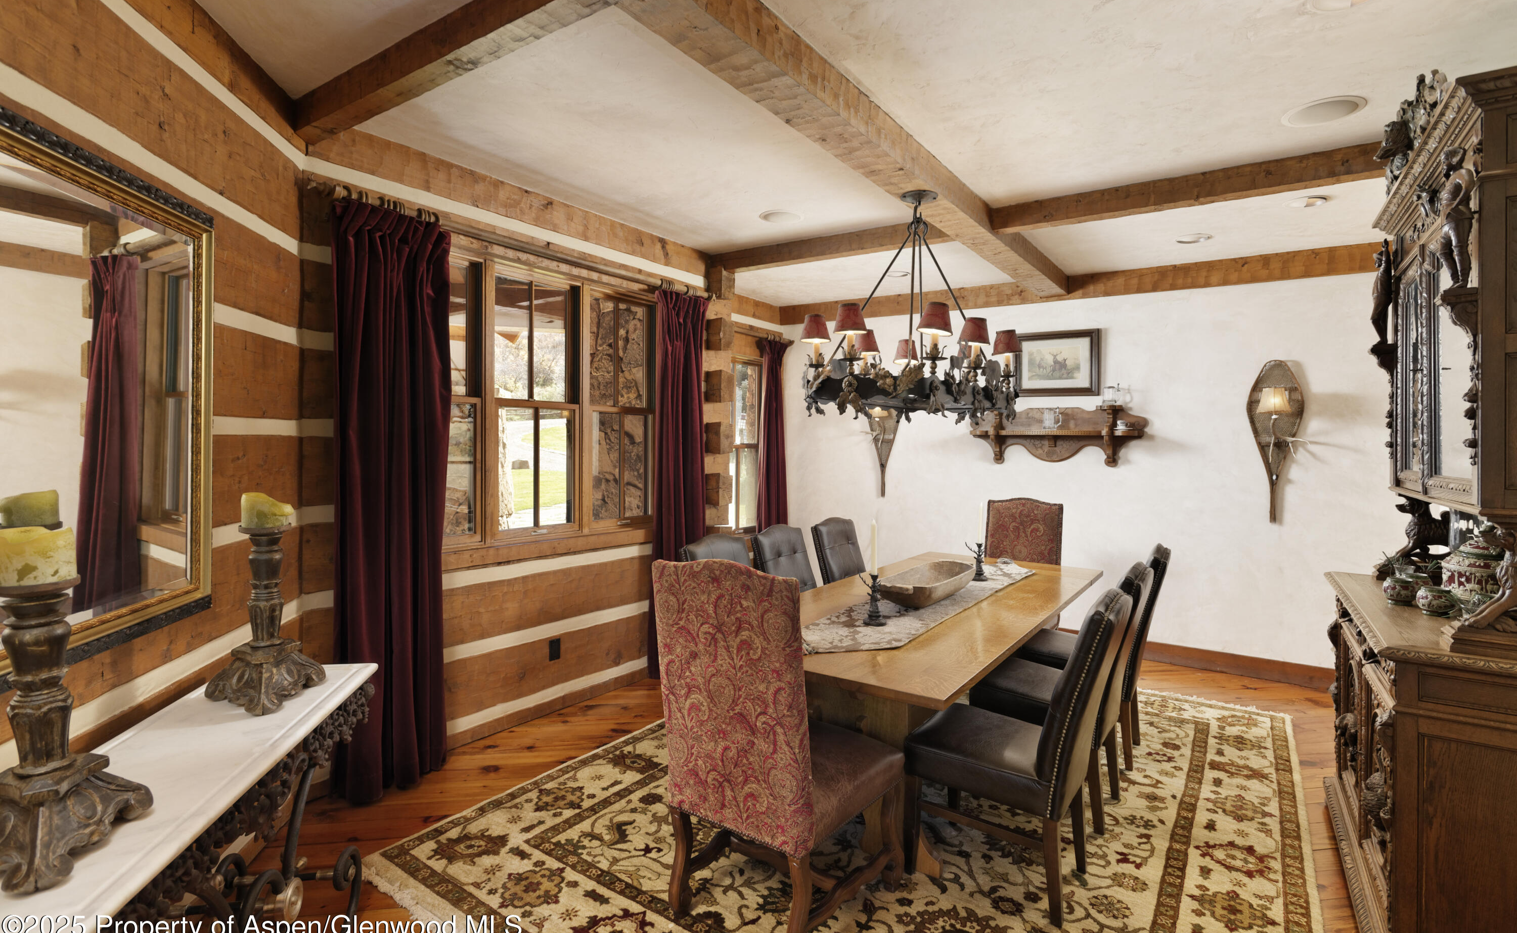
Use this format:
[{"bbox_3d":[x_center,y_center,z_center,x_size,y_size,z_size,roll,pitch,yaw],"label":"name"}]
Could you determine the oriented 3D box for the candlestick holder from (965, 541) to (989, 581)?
[{"bbox_3d":[1.181,0.509,3.876,0.130,0.205,0.100,2,2,35],"label":"candlestick holder"}]

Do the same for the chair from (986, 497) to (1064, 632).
[{"bbox_3d":[1.664,0.776,4.704,0.600,1.140,0.650,2,2,35],"label":"chair"}]

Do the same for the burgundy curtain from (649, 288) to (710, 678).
[{"bbox_3d":[-0.489,0.124,4.546,0.160,2.416,0.496,2,2,35],"label":"burgundy curtain"}]

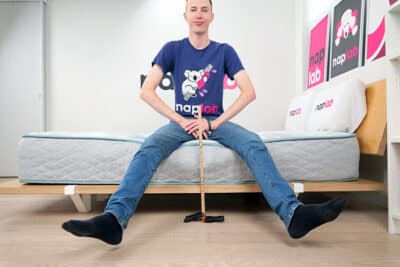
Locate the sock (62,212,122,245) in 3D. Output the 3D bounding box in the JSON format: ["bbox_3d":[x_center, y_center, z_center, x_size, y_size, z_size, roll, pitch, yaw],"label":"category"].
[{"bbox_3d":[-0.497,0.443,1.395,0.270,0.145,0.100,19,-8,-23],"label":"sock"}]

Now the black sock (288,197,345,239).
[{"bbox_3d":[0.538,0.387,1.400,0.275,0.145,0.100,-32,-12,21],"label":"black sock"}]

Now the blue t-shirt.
[{"bbox_3d":[-0.009,-0.355,1.910,0.570,0.510,0.270,0,0,0],"label":"blue t-shirt"}]

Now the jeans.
[{"bbox_3d":[0.012,0.180,1.710,0.950,0.560,0.660,0,0,0],"label":"jeans"}]

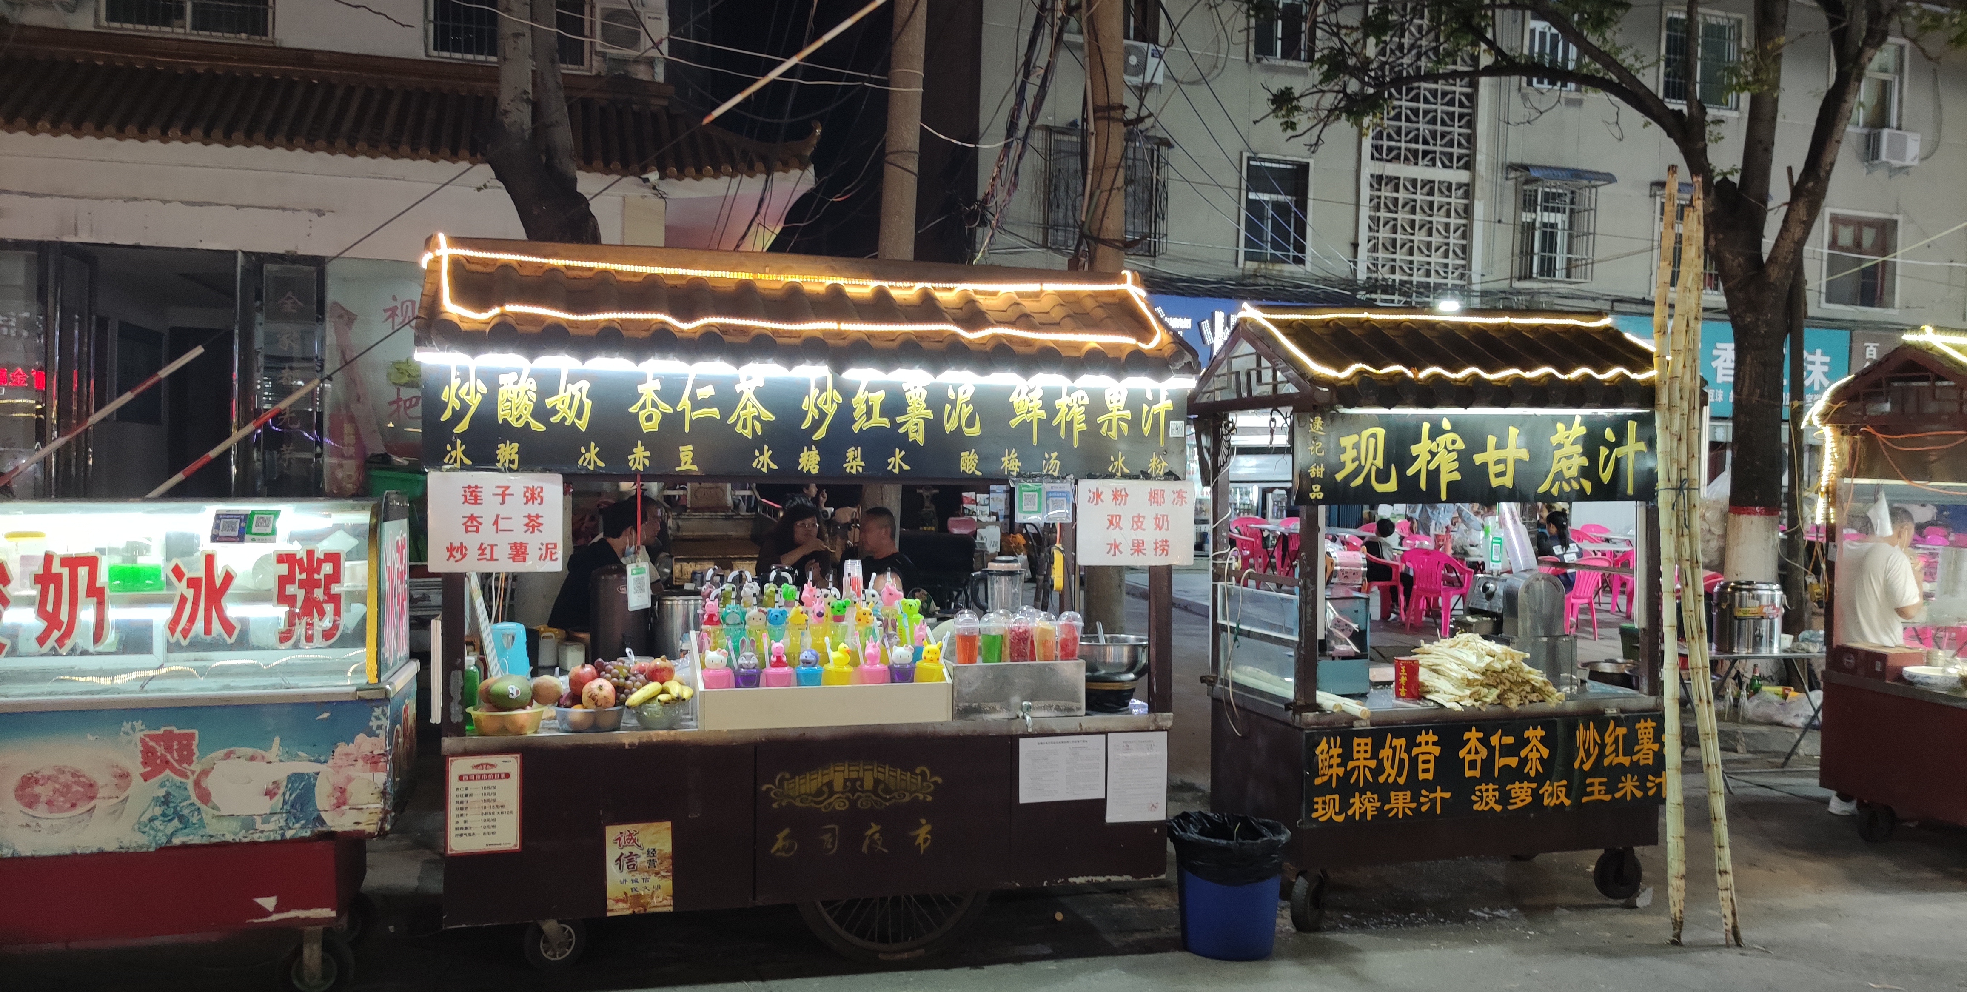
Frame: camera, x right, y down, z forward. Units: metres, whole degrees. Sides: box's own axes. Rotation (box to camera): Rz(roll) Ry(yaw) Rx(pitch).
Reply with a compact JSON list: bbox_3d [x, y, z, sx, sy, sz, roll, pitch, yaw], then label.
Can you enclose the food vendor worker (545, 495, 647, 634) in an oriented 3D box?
[{"bbox_3d":[-1.570,0.720,5.800,0.480,1.480,0.500,1,1,15],"label":"food vendor worker"}]

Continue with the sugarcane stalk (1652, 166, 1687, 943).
[{"bbox_3d":[2.420,0.153,5.190,0.070,2.740,0.060,5,-8,-16],"label":"sugarcane stalk"}]

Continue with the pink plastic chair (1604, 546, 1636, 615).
[{"bbox_3d":[7.100,0.930,16.000,0.560,0.790,0.570,0,1,-21],"label":"pink plastic chair"}]

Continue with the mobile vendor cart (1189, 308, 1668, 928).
[{"bbox_3d":[1.685,0.400,5.570,1.600,2.180,1.030,1,1,-16],"label":"mobile vendor cart"}]

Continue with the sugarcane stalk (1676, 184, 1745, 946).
[{"bbox_3d":[2.530,0.200,5.170,0.100,2.660,0.070,3,-9,-16],"label":"sugarcane stalk"}]

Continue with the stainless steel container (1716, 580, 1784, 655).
[{"bbox_3d":[4.040,0.645,7.800,0.370,0.385,0.360,1,1,7],"label":"stainless steel container"}]

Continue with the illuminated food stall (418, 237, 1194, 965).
[{"bbox_3d":[-0.620,0.300,5.300,2.560,2.340,1.050,1,1,-17],"label":"illuminated food stall"}]

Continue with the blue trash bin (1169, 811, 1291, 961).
[{"bbox_3d":[0.816,1.290,4.890,0.390,0.410,0.390,1,1,0],"label":"blue trash bin"}]

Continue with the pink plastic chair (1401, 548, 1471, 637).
[{"bbox_3d":[4.220,0.890,13.750,0.570,0.790,0.560,2,2,38],"label":"pink plastic chair"}]

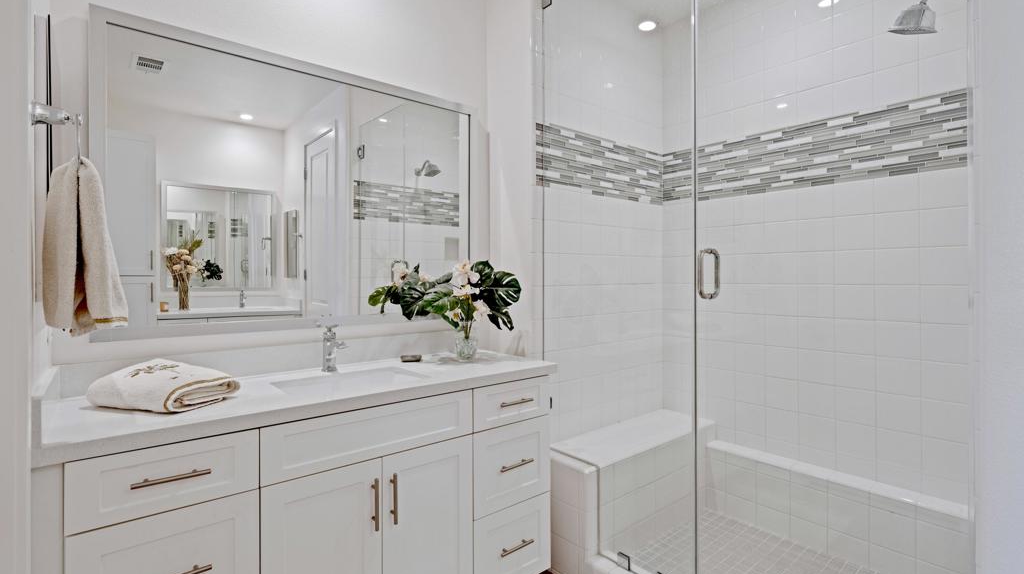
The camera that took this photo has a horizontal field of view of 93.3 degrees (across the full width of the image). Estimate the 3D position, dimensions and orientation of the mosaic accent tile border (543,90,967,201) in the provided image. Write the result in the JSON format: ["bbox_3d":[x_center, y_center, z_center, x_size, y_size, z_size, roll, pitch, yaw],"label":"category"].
[{"bbox_3d":[0.959,-0.617,1.987,1.032,0.296,1.435,-1,1,-40],"label":"mosaic accent tile border"}]

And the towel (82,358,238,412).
[{"bbox_3d":[-1.016,0.281,1.421,0.280,0.105,0.260,0,1,20],"label":"towel"}]

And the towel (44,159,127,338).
[{"bbox_3d":[-1.025,-0.097,1.172,0.147,0.416,0.200,-1,1,-40],"label":"towel"}]

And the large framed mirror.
[{"bbox_3d":[-0.739,-0.359,1.955,1.456,1.043,0.033,-1,1,-40],"label":"large framed mirror"}]

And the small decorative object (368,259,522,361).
[{"bbox_3d":[-0.219,0.099,2.052,0.472,0.441,0.333,-1,1,-40],"label":"small decorative object"}]

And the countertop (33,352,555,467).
[{"bbox_3d":[-0.596,0.349,1.733,1.555,0.047,0.560,-1,1,-40],"label":"countertop"}]

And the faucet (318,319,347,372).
[{"bbox_3d":[-0.676,0.224,1.827,0.060,0.203,0.155,-1,1,-40],"label":"faucet"}]

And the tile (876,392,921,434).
[{"bbox_3d":[1.623,0.531,2.031,0.009,0.156,0.150,-1,1,-40],"label":"tile"}]

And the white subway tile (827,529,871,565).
[{"bbox_3d":[1.442,1.119,2.072,0.009,0.112,0.150,-1,1,-40],"label":"white subway tile"}]

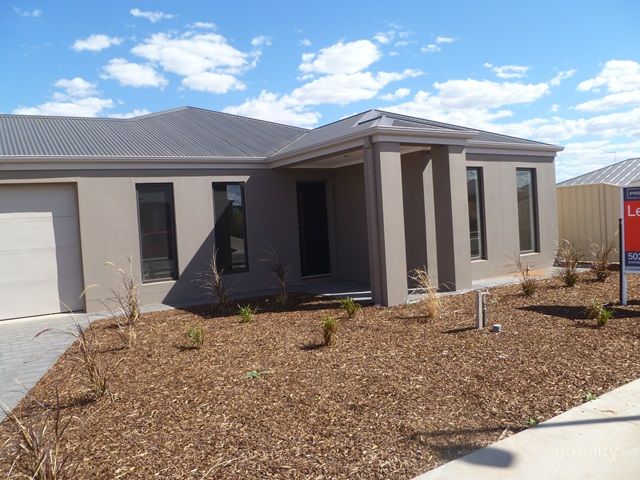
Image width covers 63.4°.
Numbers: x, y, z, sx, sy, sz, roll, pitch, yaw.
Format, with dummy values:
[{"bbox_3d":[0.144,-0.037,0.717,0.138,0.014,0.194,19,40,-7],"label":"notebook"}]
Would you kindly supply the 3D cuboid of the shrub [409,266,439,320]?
[{"bbox_3d":[1.430,0.724,7.152,0.415,0.727,0.374,-3,2,11],"label":"shrub"}]

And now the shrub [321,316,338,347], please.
[{"bbox_3d":[0.103,0.991,5.636,0.186,0.317,0.177,-3,2,0],"label":"shrub"}]

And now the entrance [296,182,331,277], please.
[{"bbox_3d":[-0.134,-0.228,11.355,0.807,2.028,0.120,-4,2,-35],"label":"entrance"}]

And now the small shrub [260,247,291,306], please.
[{"bbox_3d":[-0.788,0.622,9.165,0.532,1.029,0.479,-3,2,-5],"label":"small shrub"}]

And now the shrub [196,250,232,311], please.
[{"bbox_3d":[-1.744,0.645,8.552,0.565,0.941,0.537,-4,2,-35],"label":"shrub"}]

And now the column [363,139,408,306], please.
[{"bbox_3d":[1.029,-0.249,8.108,0.415,2.520,0.390,-4,2,-35],"label":"column"}]

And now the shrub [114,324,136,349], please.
[{"bbox_3d":[-2.452,1.205,6.526,0.278,0.290,0.250,-4,3,-21],"label":"shrub"}]

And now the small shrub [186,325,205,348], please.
[{"bbox_3d":[-1.406,1.084,5.845,0.193,0.260,0.183,-4,2,-35],"label":"small shrub"}]

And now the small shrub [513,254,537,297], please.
[{"bbox_3d":[3.317,0.565,8.397,0.390,0.674,0.351,-2,3,21],"label":"small shrub"}]

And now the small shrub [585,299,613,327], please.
[{"bbox_3d":[3.323,0.851,6.177,0.334,0.317,0.301,-2,3,28],"label":"small shrub"}]

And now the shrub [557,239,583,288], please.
[{"bbox_3d":[4.361,0.385,9.049,0.433,0.824,0.411,-4,2,-35],"label":"shrub"}]

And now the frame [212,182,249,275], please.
[{"bbox_3d":[-1.786,-0.238,10.386,0.675,1.830,0.100,-5,3,-30],"label":"frame"}]

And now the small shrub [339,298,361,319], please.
[{"bbox_3d":[0.431,0.990,7.556,0.321,0.285,0.289,-3,2,3],"label":"small shrub"}]

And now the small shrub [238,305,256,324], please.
[{"bbox_3d":[-1.068,1.084,7.625,0.265,0.280,0.239,-4,2,-8],"label":"small shrub"}]

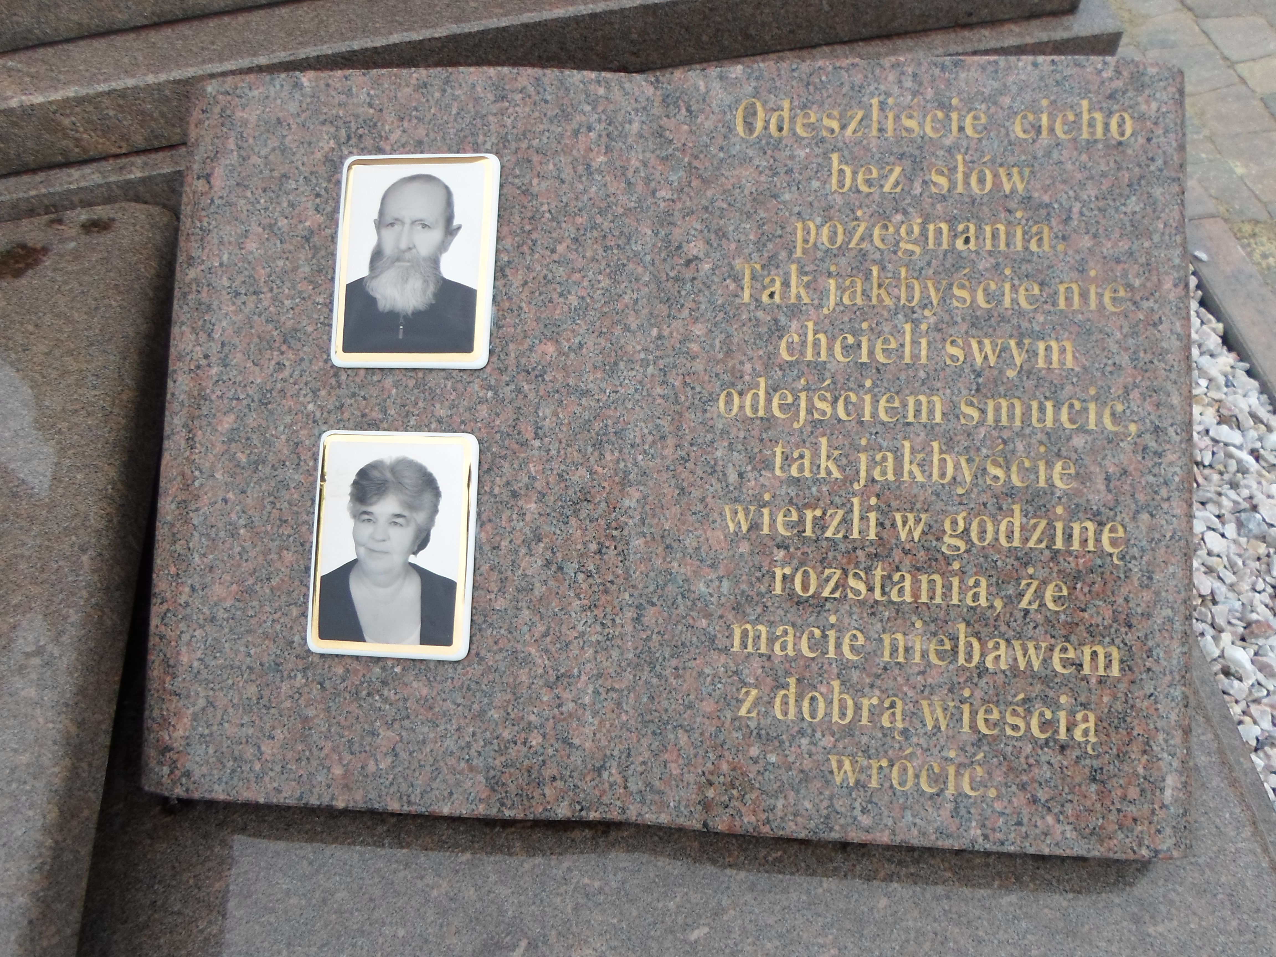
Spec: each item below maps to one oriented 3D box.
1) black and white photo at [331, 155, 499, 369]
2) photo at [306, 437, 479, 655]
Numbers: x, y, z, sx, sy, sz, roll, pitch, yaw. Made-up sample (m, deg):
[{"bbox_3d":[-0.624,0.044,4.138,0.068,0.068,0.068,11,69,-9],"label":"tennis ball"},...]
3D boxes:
[{"bbox_3d":[-0.122,-0.119,0.504,0.090,0.008,0.120,2,85,8],"label":"black and white photo"},{"bbox_3d":[-0.131,0.035,0.492,0.090,0.008,0.120,2,85,8],"label":"photo"}]

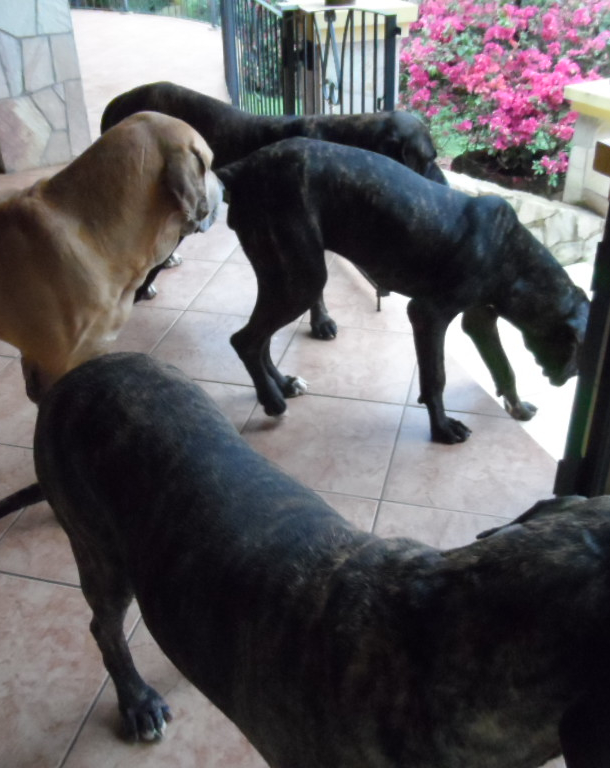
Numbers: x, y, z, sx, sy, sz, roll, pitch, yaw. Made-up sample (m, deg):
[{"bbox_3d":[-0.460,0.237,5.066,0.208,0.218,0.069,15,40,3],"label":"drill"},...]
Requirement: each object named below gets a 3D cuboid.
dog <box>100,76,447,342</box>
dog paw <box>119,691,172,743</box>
[{"bbox_3d":[-0.123,-0.597,2.314,1.168,0.705,0.328,10,37,17],"label":"dog"},{"bbox_3d":[-0.272,0.567,1.215,0.078,0.053,0.094,-21,39,-25],"label":"dog paw"}]

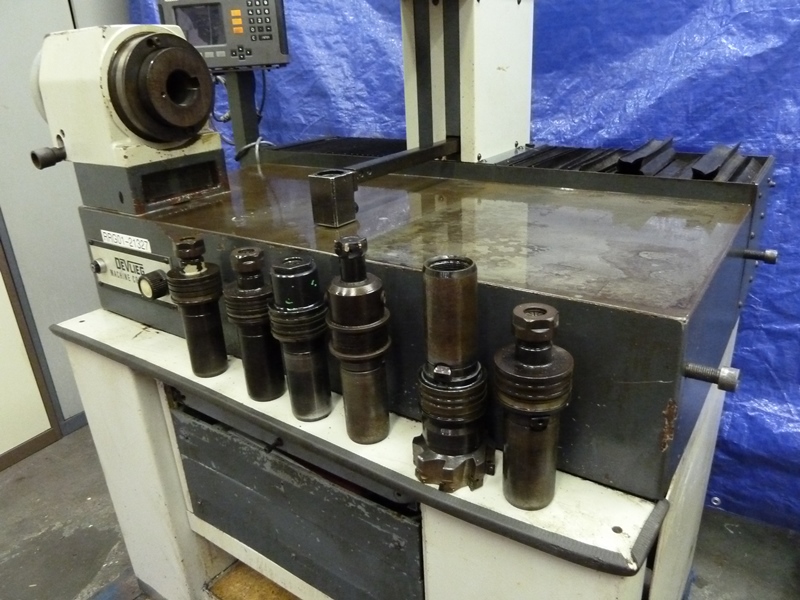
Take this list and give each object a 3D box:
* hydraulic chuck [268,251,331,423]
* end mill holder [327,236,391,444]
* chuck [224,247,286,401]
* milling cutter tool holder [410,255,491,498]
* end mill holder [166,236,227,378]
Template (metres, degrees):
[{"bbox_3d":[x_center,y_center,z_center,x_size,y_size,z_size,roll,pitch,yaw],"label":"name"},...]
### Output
[{"bbox_3d":[-0.139,0.059,0.822,0.083,0.232,0.083,-3,22,1],"label":"hydraulic chuck"},{"bbox_3d":[-0.052,0.056,0.757,0.083,0.278,0.083,-3,22,1],"label":"end mill holder"},{"bbox_3d":[-0.217,0.040,0.879,0.085,0.233,0.085,12,27,33],"label":"chuck"},{"bbox_3d":[0.062,0.085,0.686,0.103,0.267,0.103,-3,22,1],"label":"milling cutter tool holder"},{"bbox_3d":[-0.332,0.014,0.959,0.084,0.231,0.084,12,27,33],"label":"end mill holder"}]

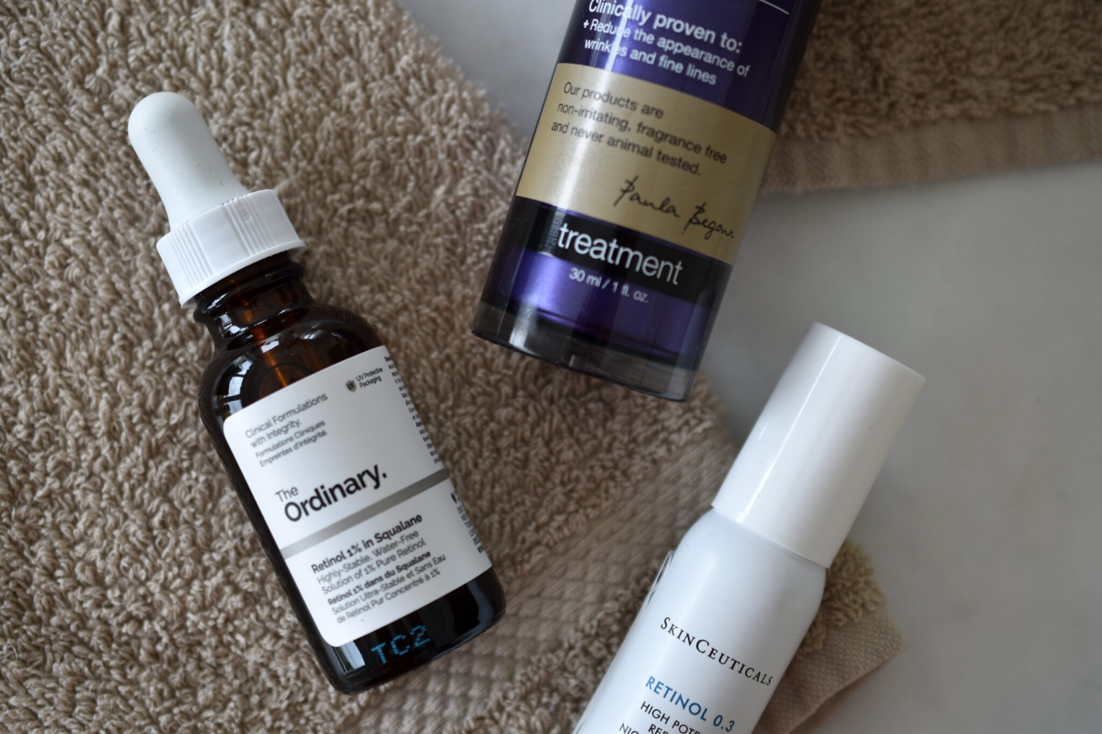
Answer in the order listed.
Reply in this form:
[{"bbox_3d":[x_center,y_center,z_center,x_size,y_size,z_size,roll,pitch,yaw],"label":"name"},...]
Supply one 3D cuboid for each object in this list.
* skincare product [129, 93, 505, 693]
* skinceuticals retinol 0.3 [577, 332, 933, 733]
[{"bbox_3d":[-0.043,0.001,0.305,0.033,0.033,0.104,-25,90,-10],"label":"skincare product"},{"bbox_3d":[0.025,0.052,0.310,0.027,0.027,0.124,28,90,-2],"label":"skinceuticals retinol 0.3"}]

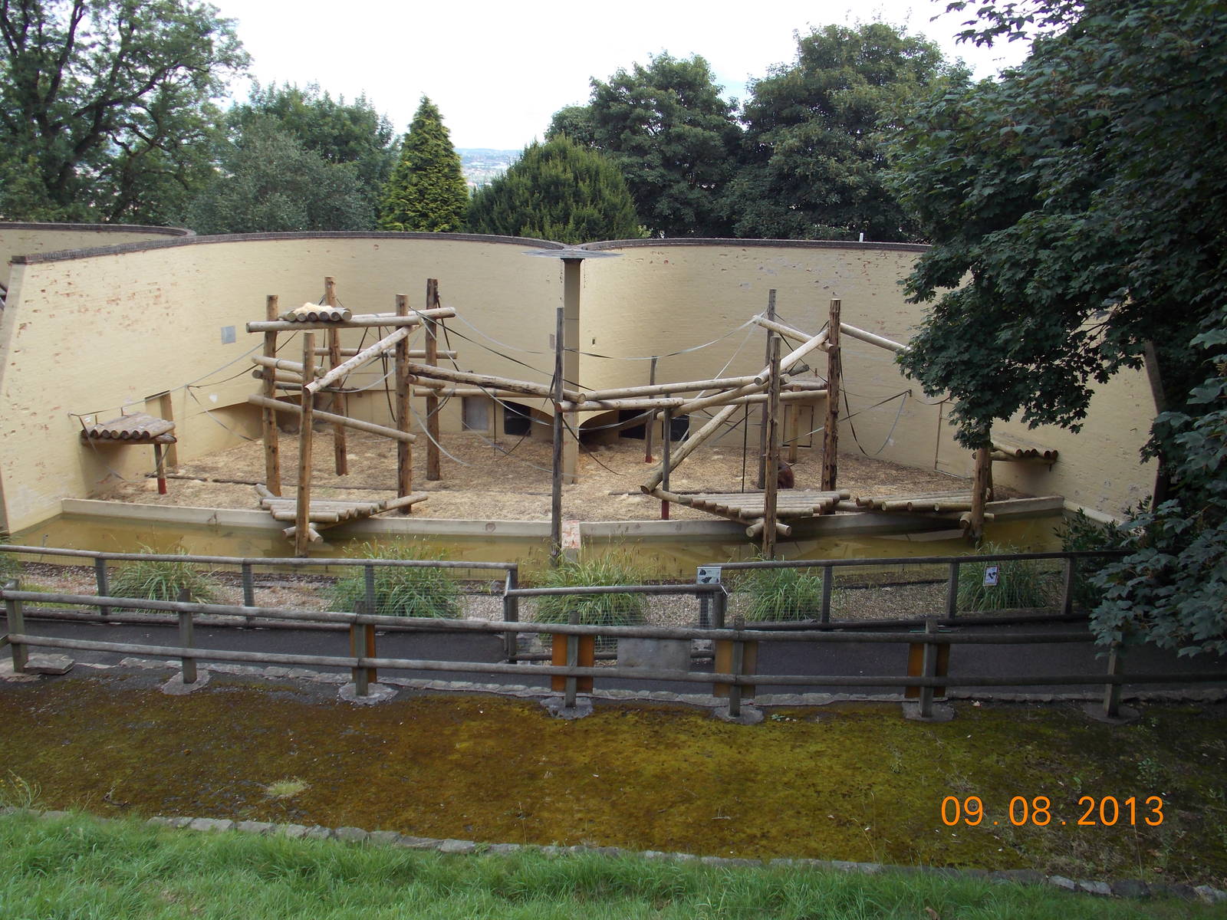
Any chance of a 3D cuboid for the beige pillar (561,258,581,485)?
[{"bbox_3d":[-0.947,-1.924,23.987,0.360,5.220,0.360,1,16,0],"label":"beige pillar"}]

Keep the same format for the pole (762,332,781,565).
[{"bbox_3d":[3.023,-0.098,20.128,0.215,4.500,0.215,-1,16,0],"label":"pole"}]

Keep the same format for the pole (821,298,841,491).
[{"bbox_3d":[4.645,-1.055,22.350,0.260,4.600,0.260,1,15,0],"label":"pole"}]

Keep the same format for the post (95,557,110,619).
[{"bbox_3d":[-7.600,1.895,15.834,0.110,0.980,0.100,3,16,-1],"label":"post"}]

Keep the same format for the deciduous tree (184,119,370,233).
[{"bbox_3d":[-11.674,-8.103,36.947,6.400,7.000,5.800,0,16,0],"label":"deciduous tree"}]

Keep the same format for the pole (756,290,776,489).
[{"bbox_3d":[3.469,-1.543,24.151,0.200,4.600,0.200,1,15,0],"label":"pole"}]

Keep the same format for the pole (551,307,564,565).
[{"bbox_3d":[-1.035,-0.297,19.755,0.160,5.080,0.160,2,16,0],"label":"pole"}]

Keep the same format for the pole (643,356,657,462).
[{"bbox_3d":[0.957,-1.246,26.579,0.145,2.720,0.145,2,16,-1],"label":"pole"}]

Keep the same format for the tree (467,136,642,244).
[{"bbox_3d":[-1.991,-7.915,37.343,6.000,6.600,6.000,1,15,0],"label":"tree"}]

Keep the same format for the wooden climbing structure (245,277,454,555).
[{"bbox_3d":[-6.139,-1.169,22.743,4.222,5.100,5.048,3,15,10],"label":"wooden climbing structure"}]

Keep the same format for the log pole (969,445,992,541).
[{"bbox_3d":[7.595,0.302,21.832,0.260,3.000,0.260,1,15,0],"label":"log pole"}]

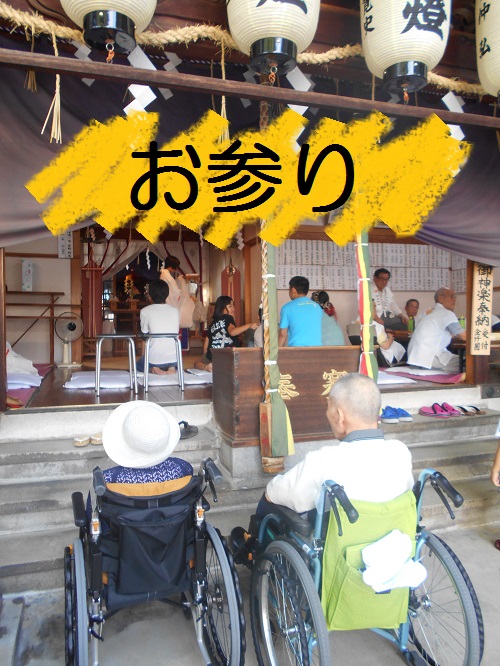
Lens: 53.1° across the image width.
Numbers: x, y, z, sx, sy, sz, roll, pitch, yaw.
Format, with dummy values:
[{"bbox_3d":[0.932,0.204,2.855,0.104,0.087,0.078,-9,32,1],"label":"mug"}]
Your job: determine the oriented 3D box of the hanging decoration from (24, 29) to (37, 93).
[{"bbox_3d":[-1.346,-1.681,3.075,0.080,0.398,0.075,-1,2,-18],"label":"hanging decoration"}]

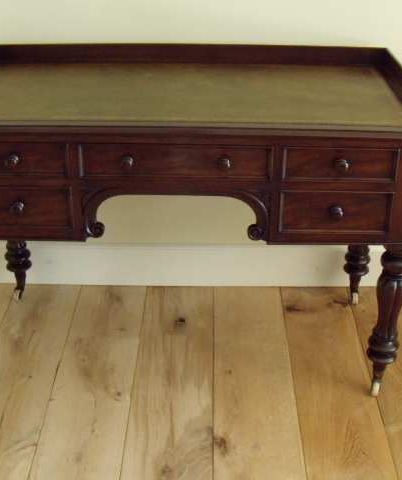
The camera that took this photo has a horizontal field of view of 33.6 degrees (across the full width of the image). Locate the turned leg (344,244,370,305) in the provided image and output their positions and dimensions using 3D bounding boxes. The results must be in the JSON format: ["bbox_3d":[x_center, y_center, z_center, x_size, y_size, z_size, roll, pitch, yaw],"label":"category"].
[{"bbox_3d":[0.486,0.011,2.047,0.080,0.475,0.080,1,31,1],"label":"turned leg"}]

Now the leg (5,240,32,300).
[{"bbox_3d":[-0.579,-0.004,2.066,0.080,0.475,0.080,1,31,1],"label":"leg"}]

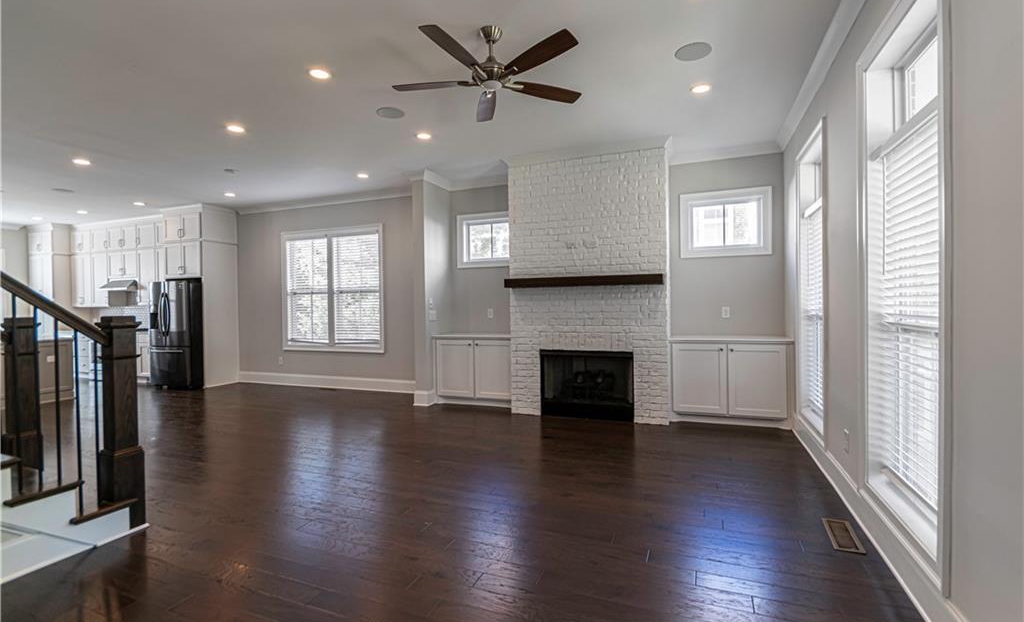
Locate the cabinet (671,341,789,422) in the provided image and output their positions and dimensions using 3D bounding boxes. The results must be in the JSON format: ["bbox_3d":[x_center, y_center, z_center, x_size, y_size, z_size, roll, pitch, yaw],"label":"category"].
[{"bbox_3d":[2.354,0.754,4.974,1.182,0.909,0.505,0,0,21],"label":"cabinet"}]

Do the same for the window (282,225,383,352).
[{"bbox_3d":[-2.885,-0.331,7.350,2.091,1.984,0.103,-1,1,22],"label":"window"}]

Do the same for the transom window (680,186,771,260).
[{"bbox_3d":[2.445,-0.996,5.224,0.946,0.747,0.103,0,0,21],"label":"transom window"}]

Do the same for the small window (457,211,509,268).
[{"bbox_3d":[-0.320,-0.976,6.305,0.946,0.747,0.103,0,0,21],"label":"small window"}]

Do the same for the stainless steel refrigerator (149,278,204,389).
[{"bbox_3d":[-5.537,0.380,7.891,0.988,1.780,0.849,-1,1,22],"label":"stainless steel refrigerator"}]

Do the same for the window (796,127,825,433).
[{"bbox_3d":[2.587,-0.206,3.843,0.124,2.329,0.911,-1,1,22],"label":"window"}]

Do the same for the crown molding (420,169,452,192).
[{"bbox_3d":[-0.985,-1.741,6.126,0.093,0.088,0.735,-1,1,22],"label":"crown molding"}]

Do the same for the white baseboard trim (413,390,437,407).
[{"bbox_3d":[-1.144,1.141,5.998,0.223,0.192,0.186,-1,1,22],"label":"white baseboard trim"}]

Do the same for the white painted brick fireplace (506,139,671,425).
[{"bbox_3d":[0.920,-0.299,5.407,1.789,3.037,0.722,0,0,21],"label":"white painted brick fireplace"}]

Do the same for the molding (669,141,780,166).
[{"bbox_3d":[2.391,-1.769,5.148,1.149,0.093,0.103,-1,1,22],"label":"molding"}]

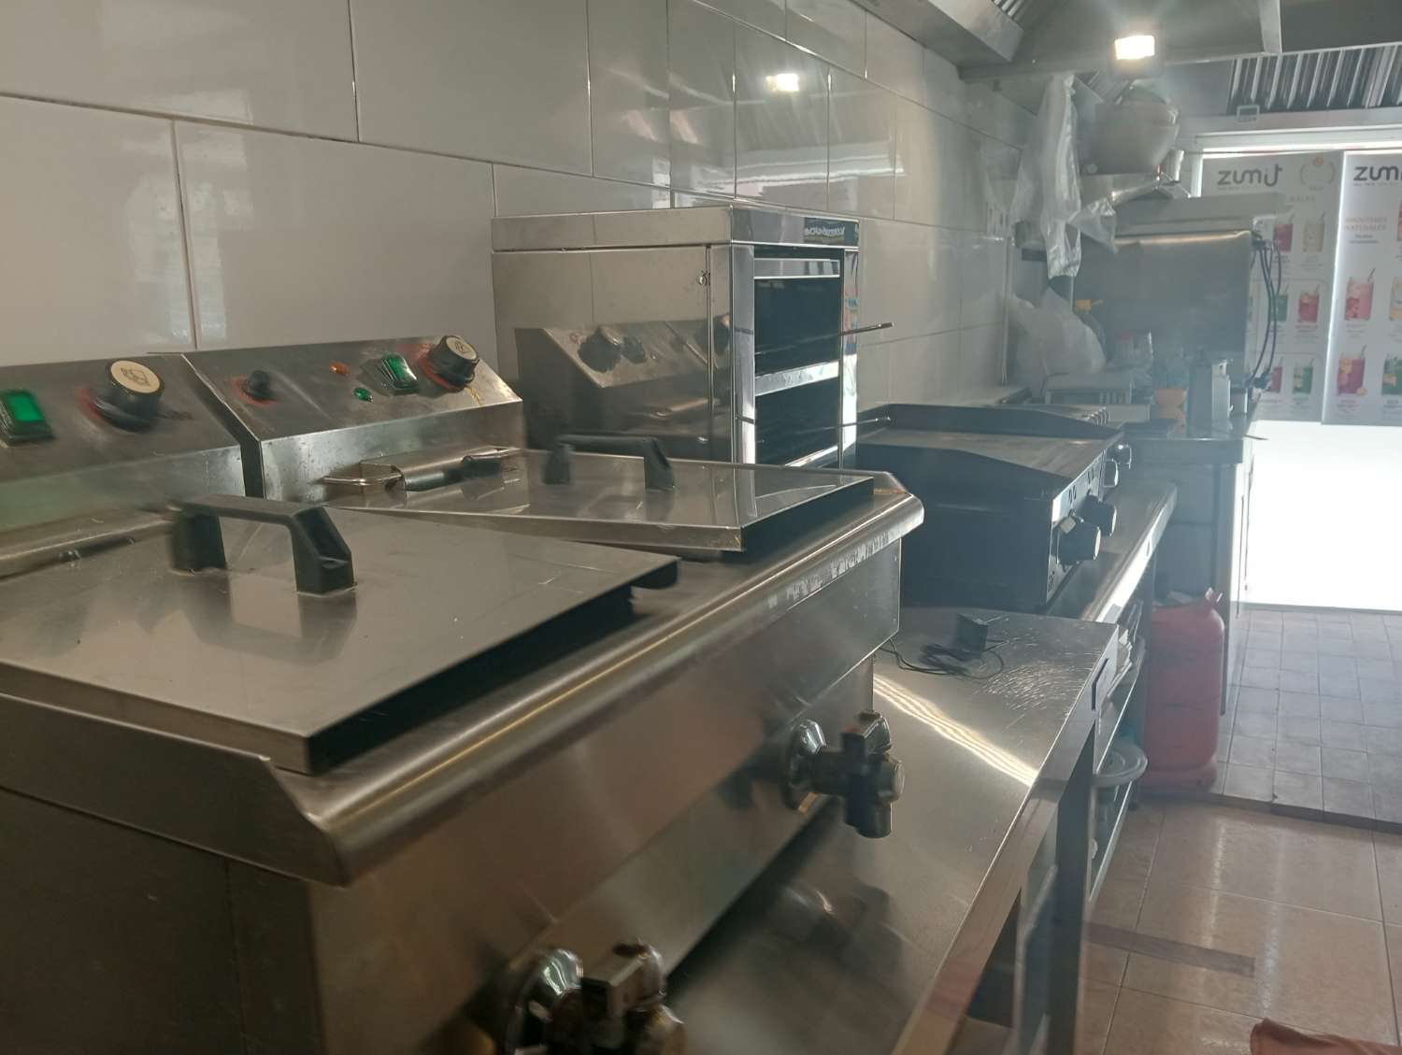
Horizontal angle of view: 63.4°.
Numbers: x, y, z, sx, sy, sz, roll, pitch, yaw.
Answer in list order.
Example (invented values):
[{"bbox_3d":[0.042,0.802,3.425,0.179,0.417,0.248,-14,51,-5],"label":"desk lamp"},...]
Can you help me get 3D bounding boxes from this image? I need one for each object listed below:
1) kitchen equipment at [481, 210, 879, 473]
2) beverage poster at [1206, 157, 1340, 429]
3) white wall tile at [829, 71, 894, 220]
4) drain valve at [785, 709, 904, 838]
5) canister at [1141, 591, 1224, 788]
[{"bbox_3d":[-0.008,-0.101,1.294,0.266,0.484,0.358,5,14,26],"label":"kitchen equipment"},{"bbox_3d":[2.125,-0.900,4.306,0.477,0.989,0.010,5,14,26],"label":"beverage poster"},{"bbox_3d":[0.312,-0.735,2.205,0.010,0.252,0.396,5,14,26],"label":"white wall tile"},{"bbox_3d":[0.110,0.178,0.834,0.077,0.095,0.066,5,14,26],"label":"drain valve"},{"bbox_3d":[1.216,0.383,2.997,0.300,0.510,0.300,5,14,26],"label":"canister"}]

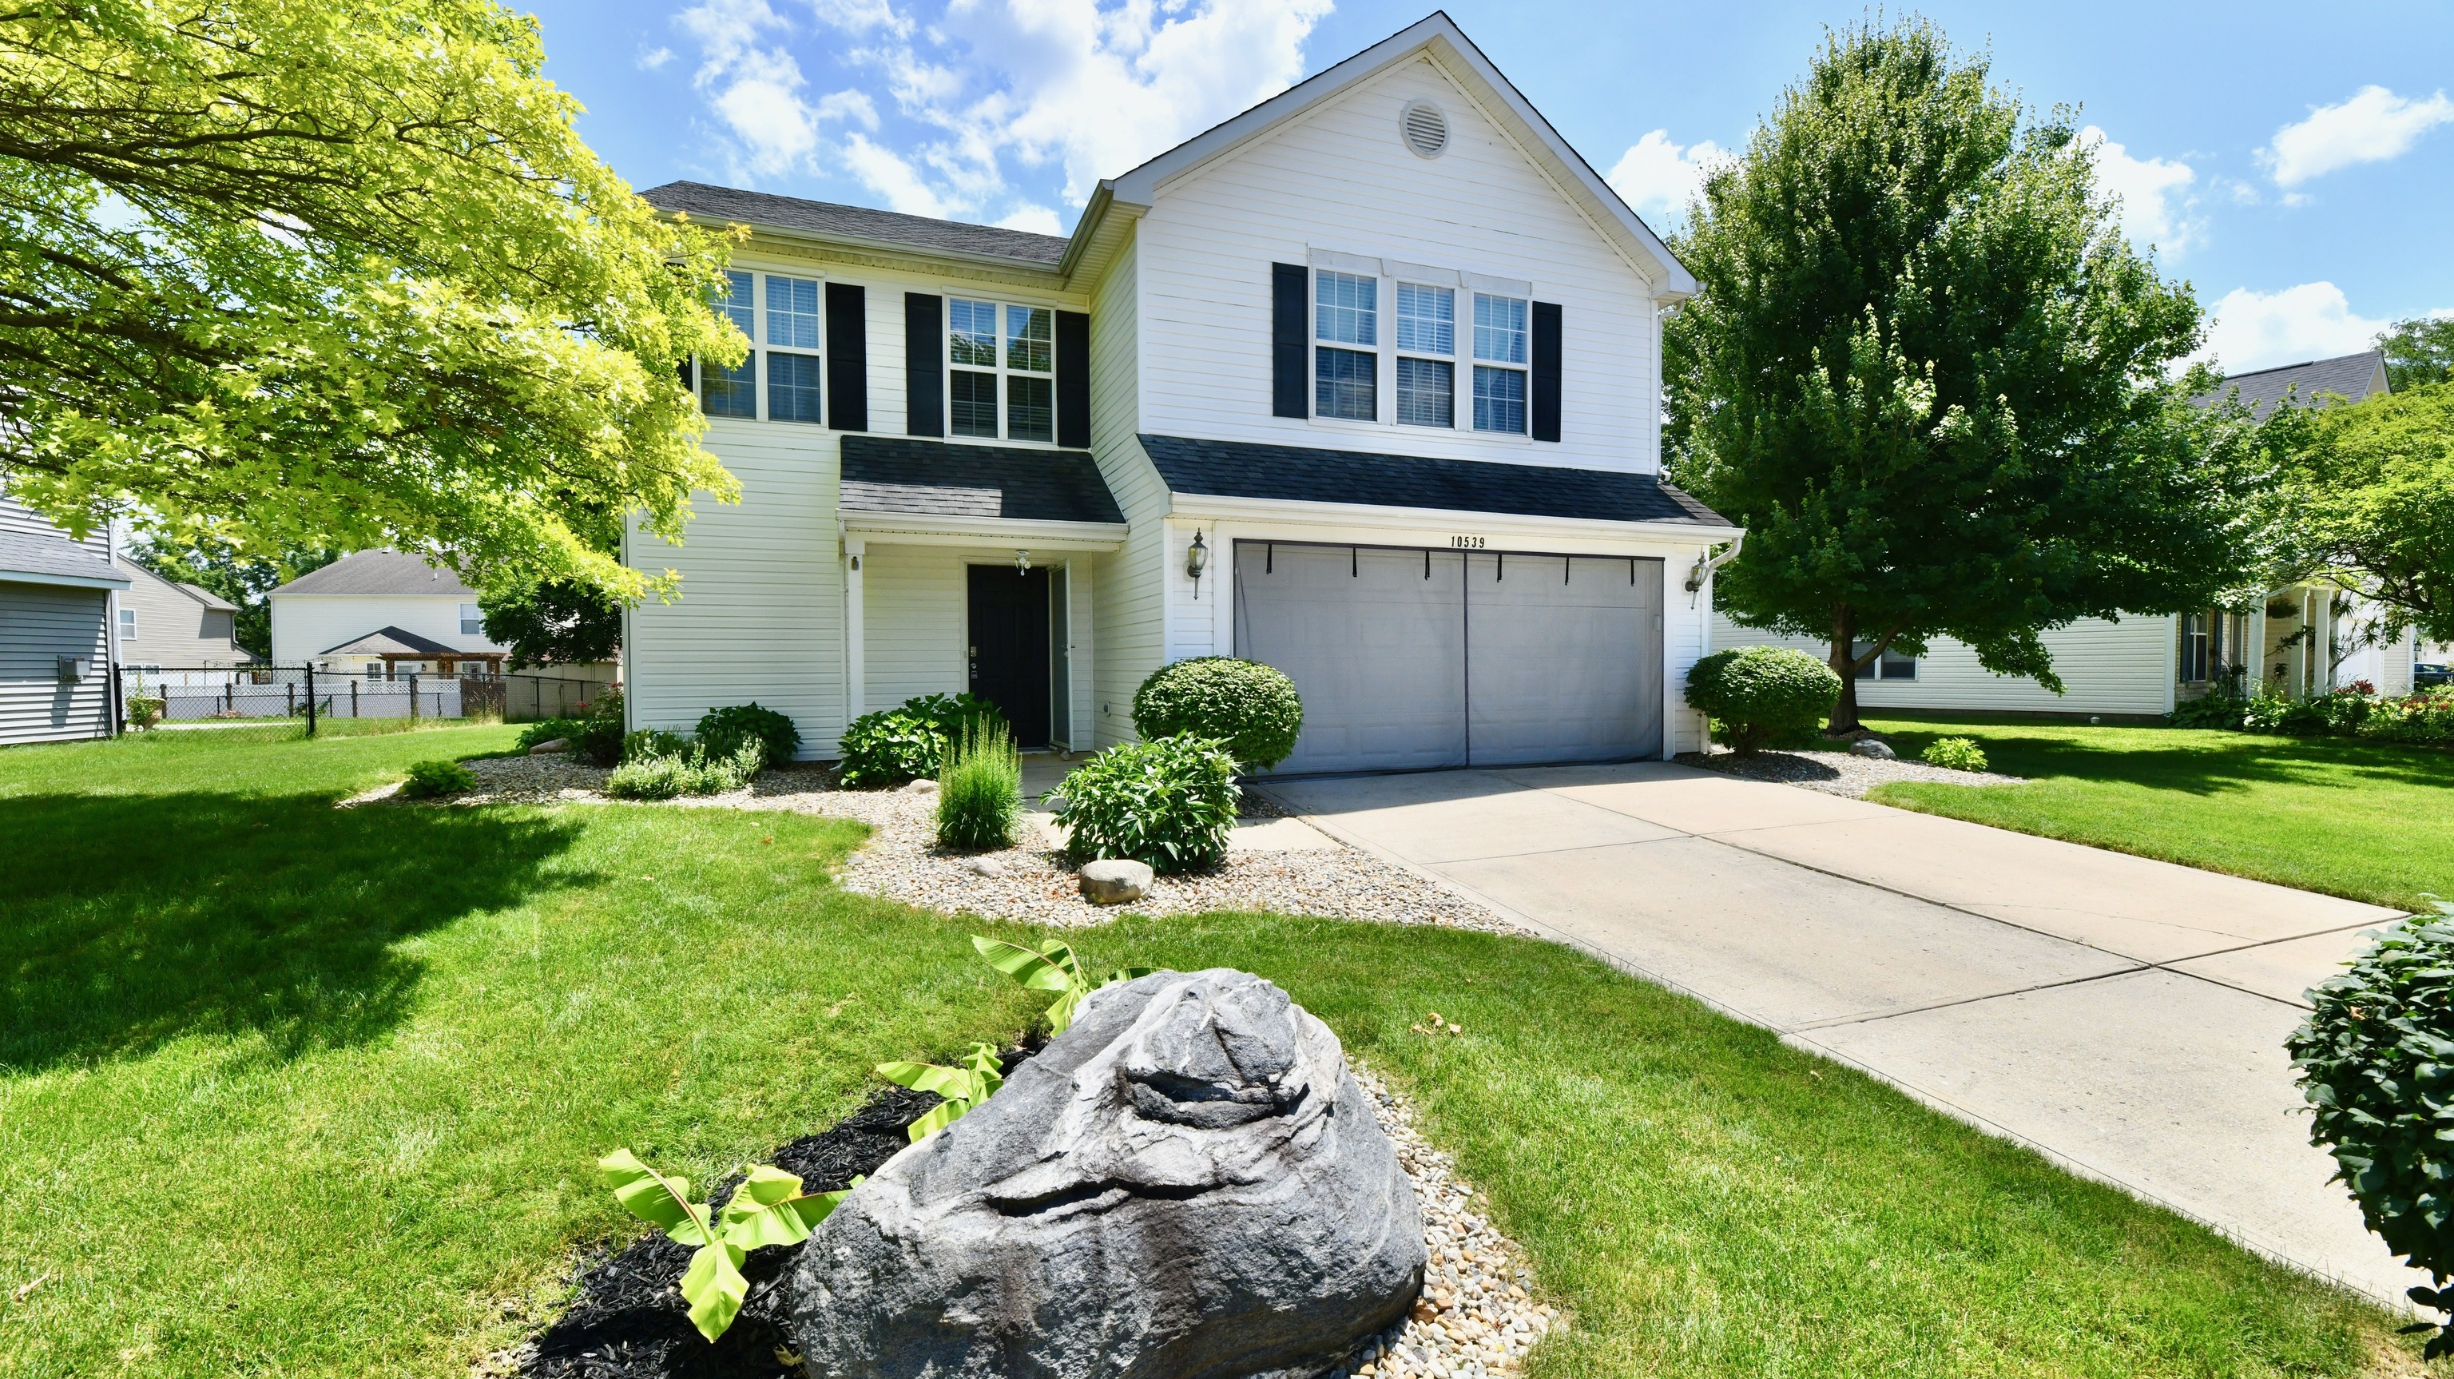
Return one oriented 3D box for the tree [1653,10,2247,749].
[{"bbox_3d":[10.707,-4.818,14.700,7.800,10.900,7.800,1,2,36],"label":"tree"}]

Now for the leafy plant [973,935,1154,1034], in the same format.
[{"bbox_3d":[-0.550,1.067,3.320,0.620,0.380,0.520,0,2,-10],"label":"leafy plant"}]

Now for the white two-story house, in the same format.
[{"bbox_3d":[-1.582,-3.198,13.628,11.350,7.700,11.800,-1,2,-20],"label":"white two-story house"}]

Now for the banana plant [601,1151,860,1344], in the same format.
[{"bbox_3d":[-1.035,1.143,1.970,0.520,0.330,0.460,-1,2,-28],"label":"banana plant"}]

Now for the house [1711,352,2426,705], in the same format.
[{"bbox_3d":[21.800,-3.404,26.300,15.000,7.600,13.000,-1,2,-30],"label":"house"}]

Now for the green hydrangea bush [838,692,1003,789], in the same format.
[{"bbox_3d":[-2.914,0.414,9.150,1.450,0.820,1.350,-1,2,-18],"label":"green hydrangea bush"}]

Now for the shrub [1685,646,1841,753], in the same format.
[{"bbox_3d":[5.620,0.130,10.000,1.380,1.130,1.350,-1,2,-20],"label":"shrub"}]

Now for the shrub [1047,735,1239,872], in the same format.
[{"bbox_3d":[-0.515,0.635,5.900,1.150,0.740,1.100,0,1,0],"label":"shrub"}]

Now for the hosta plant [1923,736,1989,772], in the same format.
[{"bbox_3d":[7.370,0.660,9.650,0.530,0.330,0.530,-1,2,-20],"label":"hosta plant"}]

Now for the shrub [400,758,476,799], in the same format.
[{"bbox_3d":[-6.280,0.710,7.600,0.480,0.310,0.480,-1,2,-20],"label":"shrub"}]

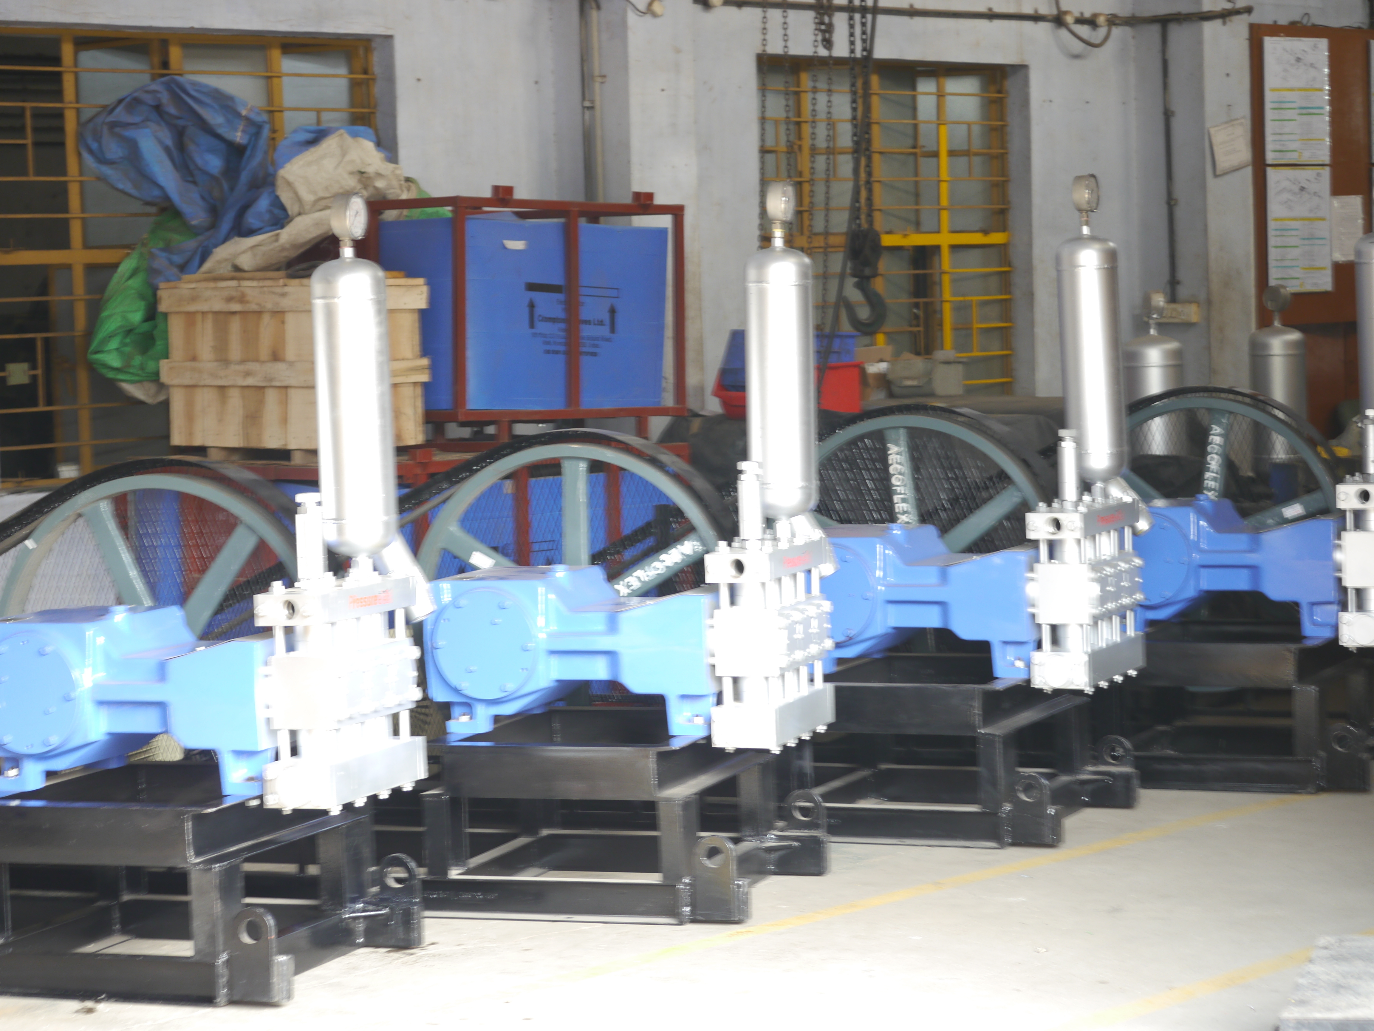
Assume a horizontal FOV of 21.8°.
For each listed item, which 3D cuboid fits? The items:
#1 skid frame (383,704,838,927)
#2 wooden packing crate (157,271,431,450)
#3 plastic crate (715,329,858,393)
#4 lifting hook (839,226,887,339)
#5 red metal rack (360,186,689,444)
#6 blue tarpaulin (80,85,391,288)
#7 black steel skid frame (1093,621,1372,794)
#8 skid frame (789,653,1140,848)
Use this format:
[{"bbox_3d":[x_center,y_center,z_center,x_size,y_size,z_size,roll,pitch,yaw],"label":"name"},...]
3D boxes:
[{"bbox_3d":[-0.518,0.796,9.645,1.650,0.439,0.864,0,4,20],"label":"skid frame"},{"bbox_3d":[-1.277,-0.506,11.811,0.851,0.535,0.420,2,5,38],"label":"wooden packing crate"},{"bbox_3d":[0.373,-0.575,13.300,0.335,0.220,0.440,1,5,37],"label":"plastic crate"},{"bbox_3d":[0.638,-0.847,12.900,0.172,0.395,0.120,-2,4,0],"label":"lifting hook"},{"bbox_3d":[-0.582,-0.717,12.842,1.058,0.885,0.560,-3,5,-43],"label":"red metal rack"},{"bbox_3d":[-1.483,-1.086,11.600,0.950,0.640,0.600,-2,4,0],"label":"blue tarpaulin"},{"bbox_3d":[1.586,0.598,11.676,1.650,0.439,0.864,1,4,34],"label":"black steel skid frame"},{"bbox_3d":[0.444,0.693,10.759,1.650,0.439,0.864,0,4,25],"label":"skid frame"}]

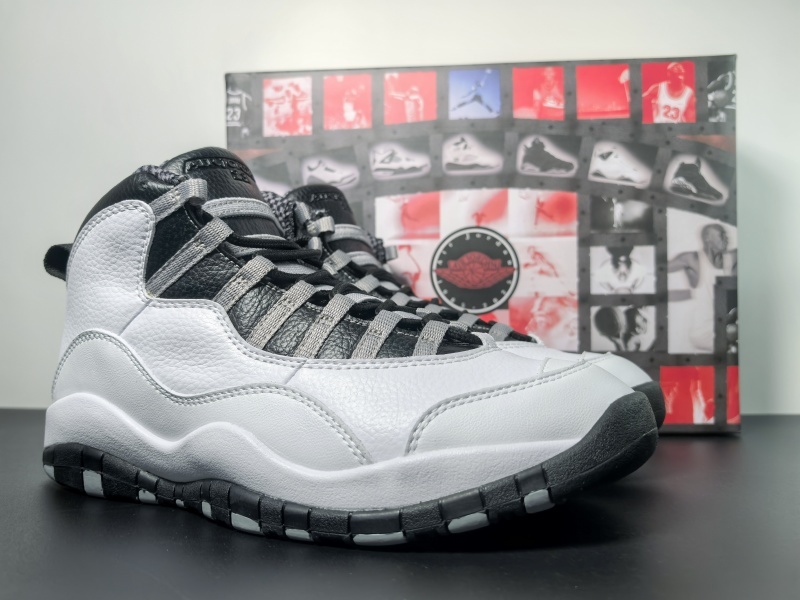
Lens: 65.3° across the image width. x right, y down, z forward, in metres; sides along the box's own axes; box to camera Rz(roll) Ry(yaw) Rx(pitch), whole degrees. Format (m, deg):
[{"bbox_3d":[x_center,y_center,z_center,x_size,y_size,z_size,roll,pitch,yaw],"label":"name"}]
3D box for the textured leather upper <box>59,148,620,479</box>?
[{"bbox_3d":[-0.048,-0.007,0.291,0.292,0.141,0.101,-1,-1,22],"label":"textured leather upper"}]

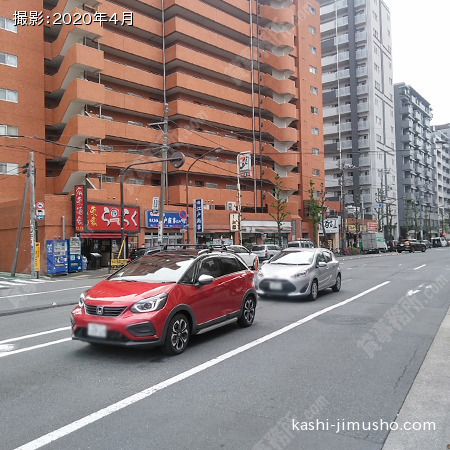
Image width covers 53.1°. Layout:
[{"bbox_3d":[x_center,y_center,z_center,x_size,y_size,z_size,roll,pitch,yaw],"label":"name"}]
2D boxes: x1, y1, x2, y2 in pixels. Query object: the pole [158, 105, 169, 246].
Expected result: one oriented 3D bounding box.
[{"bbox_3d":[-3.660,-2.360,26.800,0.320,9.800,0.320,2,-2,31],"label":"pole"}]

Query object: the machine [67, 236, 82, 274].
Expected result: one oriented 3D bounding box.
[{"bbox_3d":[-8.305,1.641,24.668,0.780,1.900,0.740,1,-3,-43],"label":"machine"}]

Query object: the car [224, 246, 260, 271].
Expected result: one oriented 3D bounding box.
[{"bbox_3d":[0.569,2.027,27.690,1.760,1.520,4.450,-3,-3,29],"label":"car"}]

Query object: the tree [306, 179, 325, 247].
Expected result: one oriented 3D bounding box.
[{"bbox_3d":[9.538,-0.790,47.500,1.800,8.200,1.800,-2,-2,30],"label":"tree"}]

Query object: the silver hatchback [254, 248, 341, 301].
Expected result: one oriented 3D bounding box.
[{"bbox_3d":[2.415,1.513,14.269,1.700,1.460,4.050,-3,-3,29],"label":"silver hatchback"}]

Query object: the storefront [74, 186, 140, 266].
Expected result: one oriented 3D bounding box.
[{"bbox_3d":[-7.300,0.411,27.500,1.300,4.700,5.100,-2,-2,31],"label":"storefront"}]

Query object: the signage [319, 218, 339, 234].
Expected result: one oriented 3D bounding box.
[{"bbox_3d":[12.056,0.175,52.500,2.500,1.850,0.300,-3,-2,31],"label":"signage"}]

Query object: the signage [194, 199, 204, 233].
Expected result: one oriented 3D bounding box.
[{"bbox_3d":[-1.860,-0.663,32.500,0.750,2.380,0.220,-4,-3,44],"label":"signage"}]

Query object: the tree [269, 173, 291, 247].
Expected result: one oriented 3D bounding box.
[{"bbox_3d":[5.200,-0.887,43.000,2.100,8.200,2.100,-2,-2,30],"label":"tree"}]

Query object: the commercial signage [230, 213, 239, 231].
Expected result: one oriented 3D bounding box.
[{"bbox_3d":[0.909,-0.232,41.800,0.850,1.680,0.250,-2,-2,30],"label":"commercial signage"}]

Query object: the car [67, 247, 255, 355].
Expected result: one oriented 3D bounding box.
[{"bbox_3d":[-0.869,1.284,8.373,1.730,1.560,4.090,-3,-3,28],"label":"car"}]

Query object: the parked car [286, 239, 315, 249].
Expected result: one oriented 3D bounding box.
[{"bbox_3d":[7.841,2.425,46.500,1.680,2.000,4.400,-3,-2,33],"label":"parked car"}]

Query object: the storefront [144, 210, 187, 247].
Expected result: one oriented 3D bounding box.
[{"bbox_3d":[-4.540,0.946,34.100,1.000,4.100,5.200,-2,-2,30],"label":"storefront"}]

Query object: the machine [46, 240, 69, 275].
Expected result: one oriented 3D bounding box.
[{"bbox_3d":[-8.920,1.772,23.950,0.630,1.830,0.990,-2,-2,31],"label":"machine"}]

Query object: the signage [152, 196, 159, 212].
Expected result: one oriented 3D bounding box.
[{"bbox_3d":[-4.529,-1.309,29.500,0.460,1.060,0.140,-3,-3,28],"label":"signage"}]

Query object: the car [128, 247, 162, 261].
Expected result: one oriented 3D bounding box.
[{"bbox_3d":[-4.450,2.293,30.320,1.730,1.500,4.450,-3,-3,30],"label":"car"}]

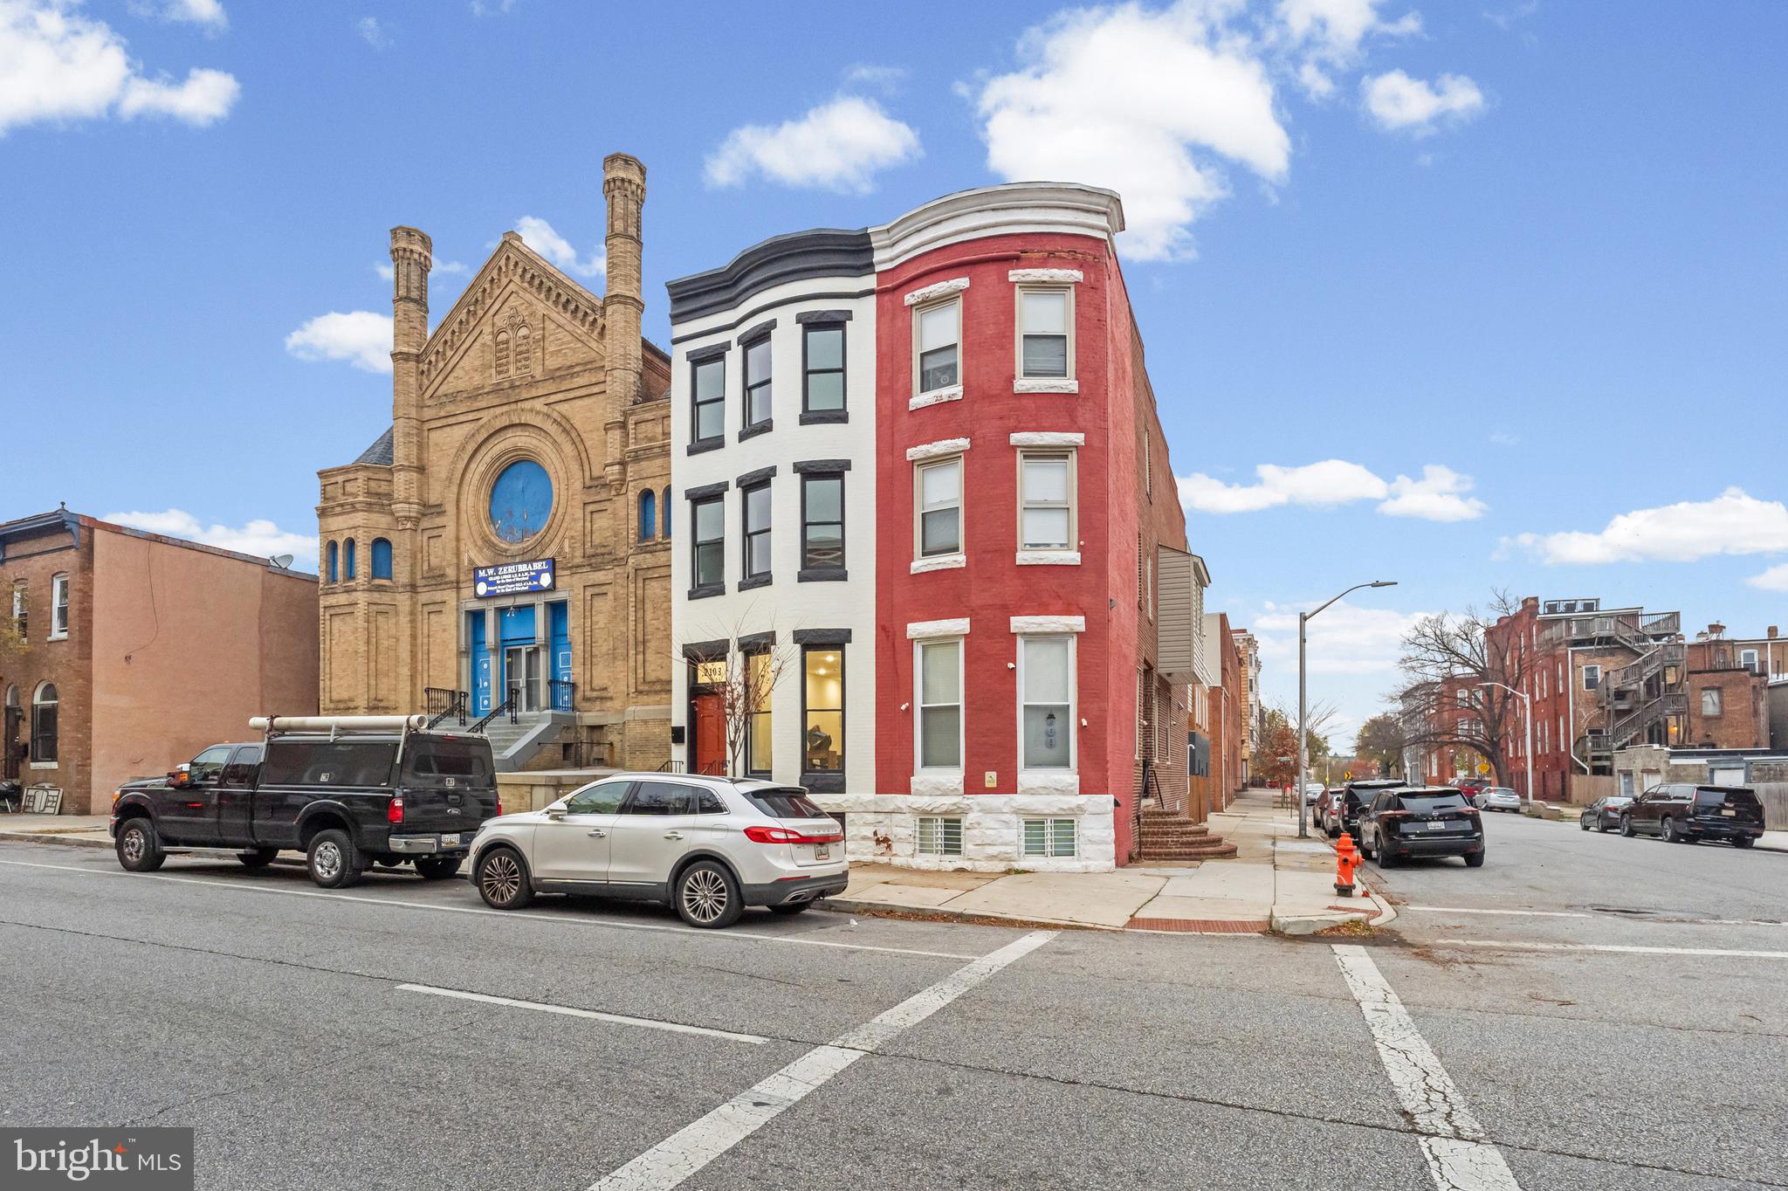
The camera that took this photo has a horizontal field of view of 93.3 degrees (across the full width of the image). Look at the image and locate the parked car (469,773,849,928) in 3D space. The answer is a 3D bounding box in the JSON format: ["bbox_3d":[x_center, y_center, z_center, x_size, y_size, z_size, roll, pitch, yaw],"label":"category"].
[{"bbox_3d":[-2.880,2.990,10.360,4.830,1.680,1.980,-4,-11,22],"label":"parked car"}]

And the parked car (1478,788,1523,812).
[{"bbox_3d":[37.900,12.900,53.000,1.820,1.460,4.350,-4,-11,22],"label":"parked car"}]

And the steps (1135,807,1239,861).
[{"bbox_3d":[6.450,5.150,18.300,1.850,1.120,2.300,-4,-11,22],"label":"steps"}]

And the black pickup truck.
[{"bbox_3d":[-9.250,3.080,13.200,6.250,2.420,2.120,-4,-10,21],"label":"black pickup truck"}]

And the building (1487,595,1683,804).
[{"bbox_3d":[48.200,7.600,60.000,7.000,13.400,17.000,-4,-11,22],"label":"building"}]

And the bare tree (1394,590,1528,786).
[{"bbox_3d":[38.900,7.200,57.500,9.000,14.000,9.500,-4,-11,22],"label":"bare tree"}]

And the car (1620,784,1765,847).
[{"bbox_3d":[27.800,7.620,29.600,2.080,1.930,5.700,-4,-11,22],"label":"car"}]

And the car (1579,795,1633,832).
[{"bbox_3d":[30.100,9.050,35.200,1.850,1.450,4.750,-4,-11,22],"label":"car"}]

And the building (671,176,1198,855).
[{"bbox_3d":[2.350,-0.150,20.600,9.000,11.000,13.000,-3,-7,23],"label":"building"}]

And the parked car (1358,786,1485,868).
[{"bbox_3d":[11.950,5.250,19.350,1.900,1.700,4.650,-4,-11,22],"label":"parked car"}]

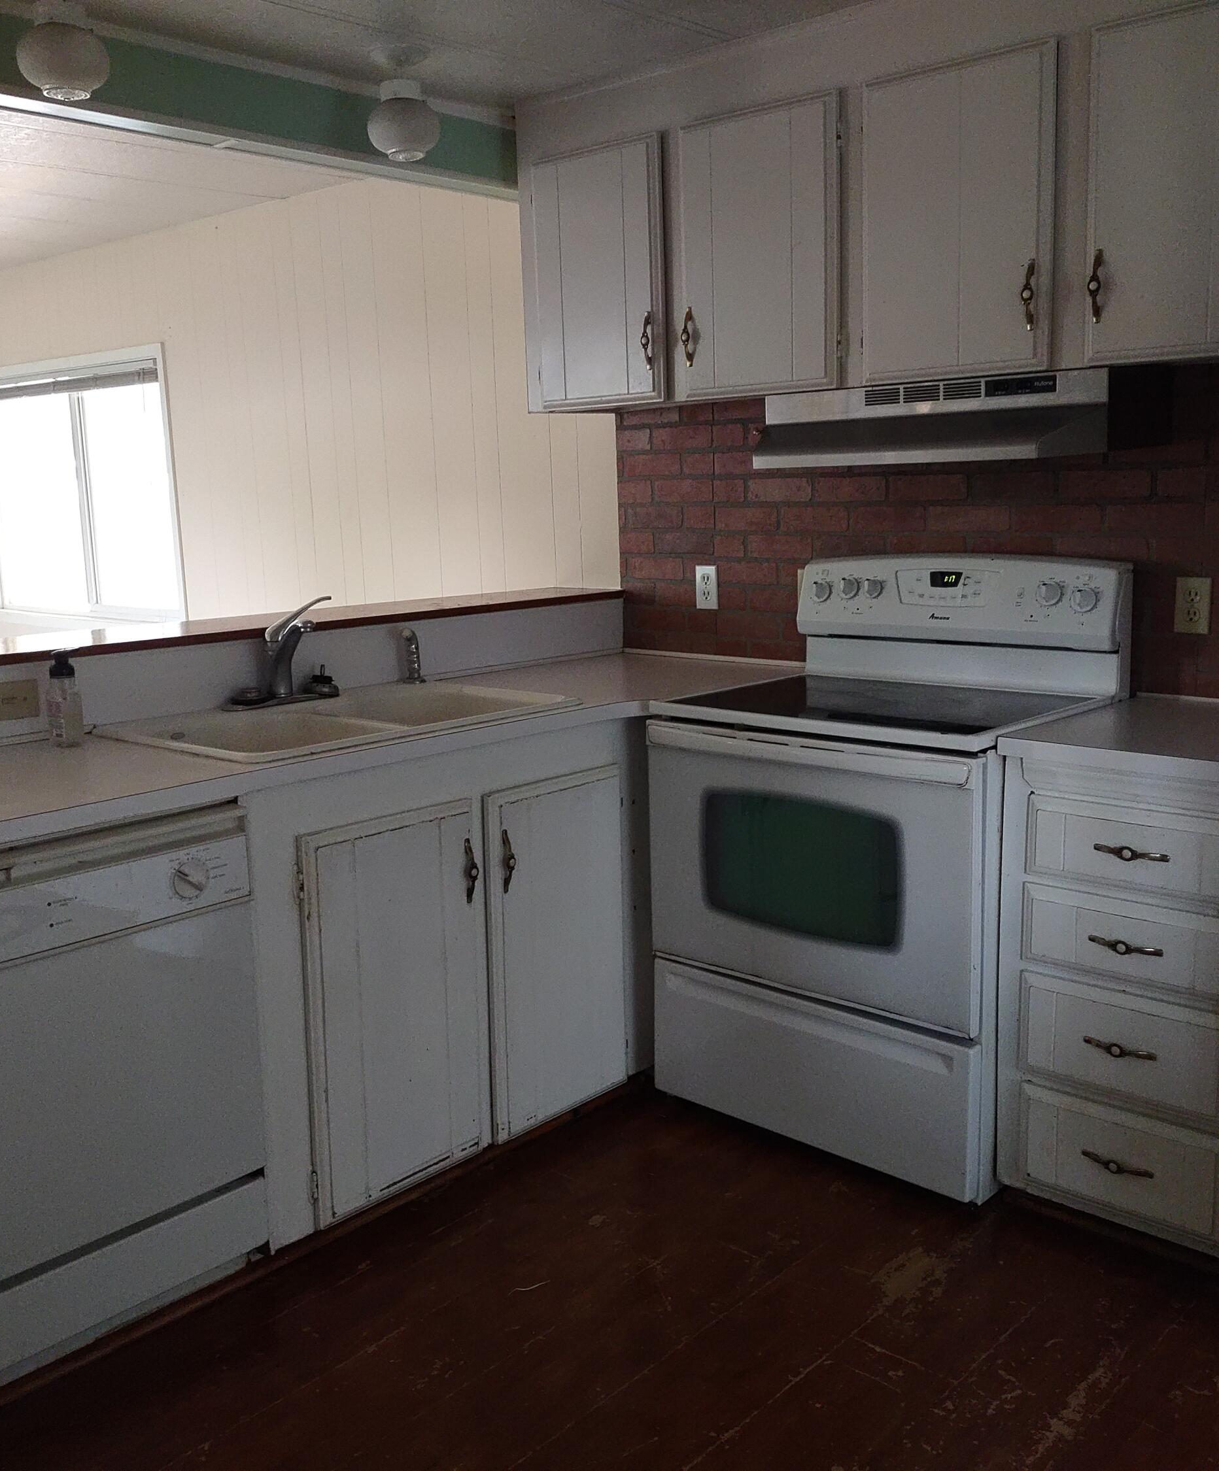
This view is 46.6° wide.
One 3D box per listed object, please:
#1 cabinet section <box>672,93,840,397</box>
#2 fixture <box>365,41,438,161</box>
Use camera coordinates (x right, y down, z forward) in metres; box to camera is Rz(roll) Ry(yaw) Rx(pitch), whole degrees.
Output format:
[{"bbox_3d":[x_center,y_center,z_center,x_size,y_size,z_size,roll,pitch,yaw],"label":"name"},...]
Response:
[{"bbox_3d":[0.405,-1.055,3.156,0.440,0.585,0.332,8,14,42],"label":"cabinet section"},{"bbox_3d":[-0.438,-1.338,3.008,0.153,0.228,0.153,-1,10,0],"label":"fixture"}]

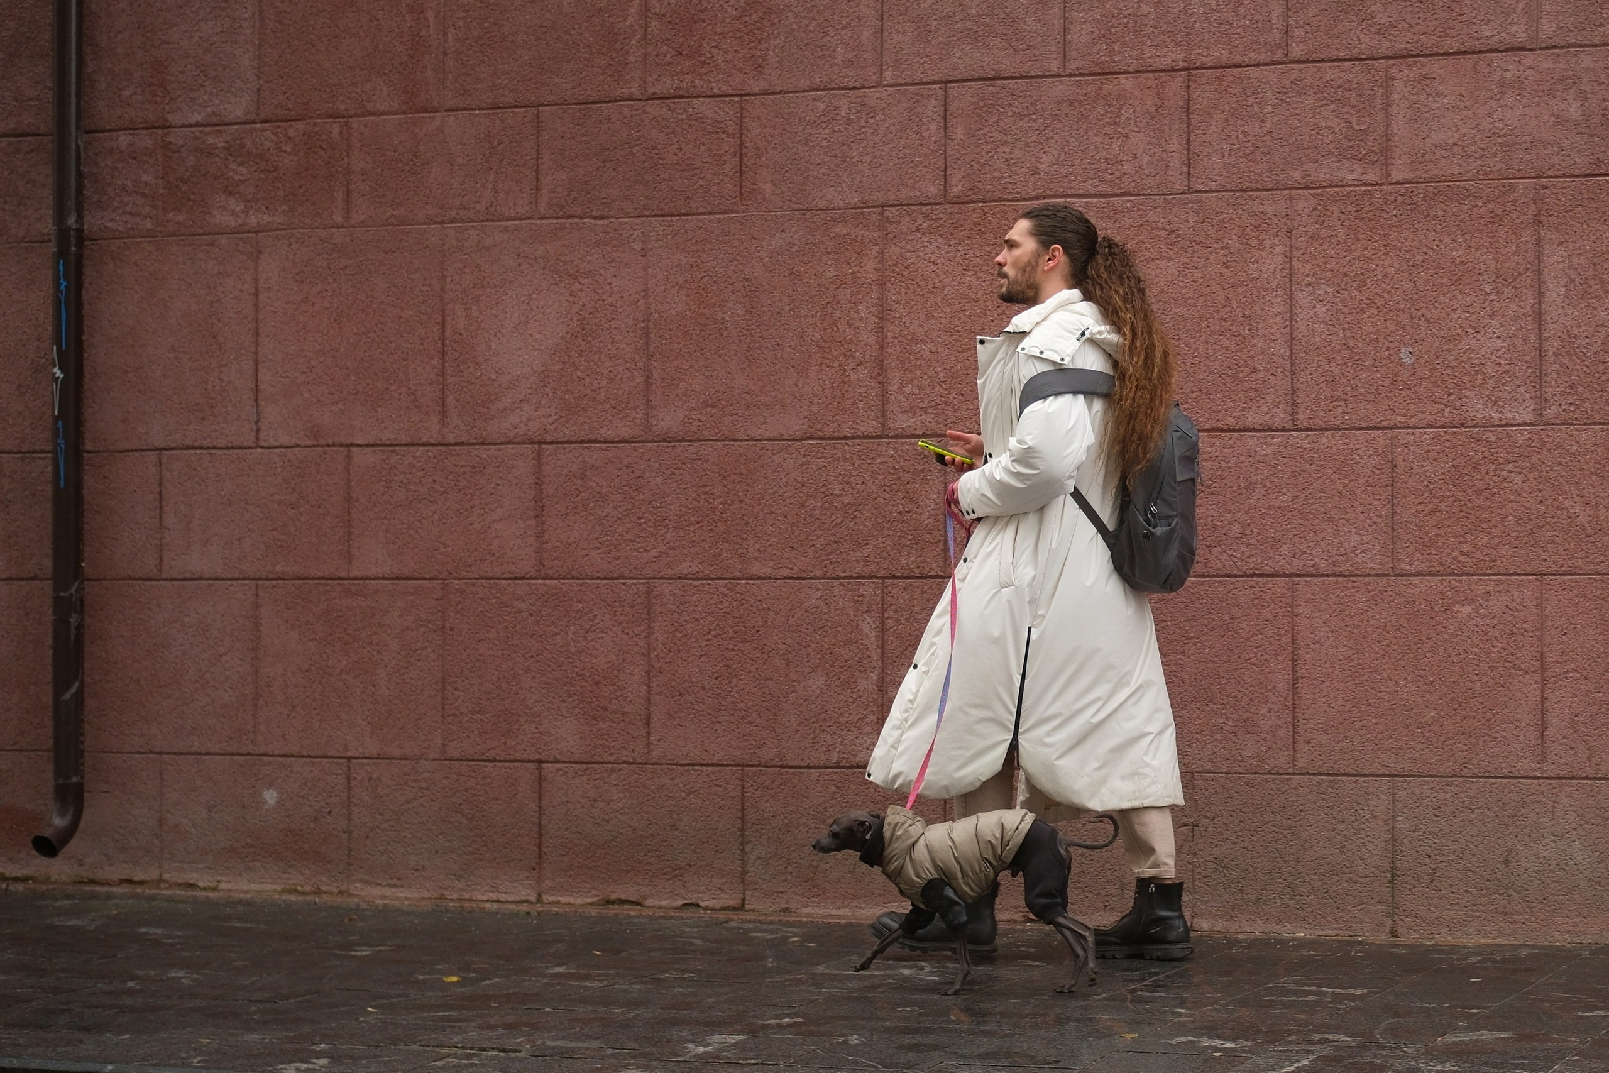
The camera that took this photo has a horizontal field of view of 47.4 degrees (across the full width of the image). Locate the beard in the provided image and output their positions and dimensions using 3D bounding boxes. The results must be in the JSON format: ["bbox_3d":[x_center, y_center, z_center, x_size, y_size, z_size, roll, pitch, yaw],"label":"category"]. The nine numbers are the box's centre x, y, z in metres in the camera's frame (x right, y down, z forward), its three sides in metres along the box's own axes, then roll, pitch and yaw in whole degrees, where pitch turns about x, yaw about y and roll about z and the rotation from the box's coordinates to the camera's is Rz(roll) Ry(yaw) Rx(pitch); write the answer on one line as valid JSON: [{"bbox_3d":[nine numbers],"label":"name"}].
[{"bbox_3d":[0.517,-0.612,4.430,0.100,0.103,0.130,0,-1,8],"label":"beard"}]

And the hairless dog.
[{"bbox_3d":[0.351,0.798,4.010,0.655,0.400,0.170,0,-1,11],"label":"hairless dog"}]

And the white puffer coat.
[{"bbox_3d":[0.533,0.033,4.430,0.740,1.250,0.620,0,-1,9],"label":"white puffer coat"}]

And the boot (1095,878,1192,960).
[{"bbox_3d":[0.786,0.918,4.400,0.285,0.195,0.115,0,-1,8],"label":"boot"}]

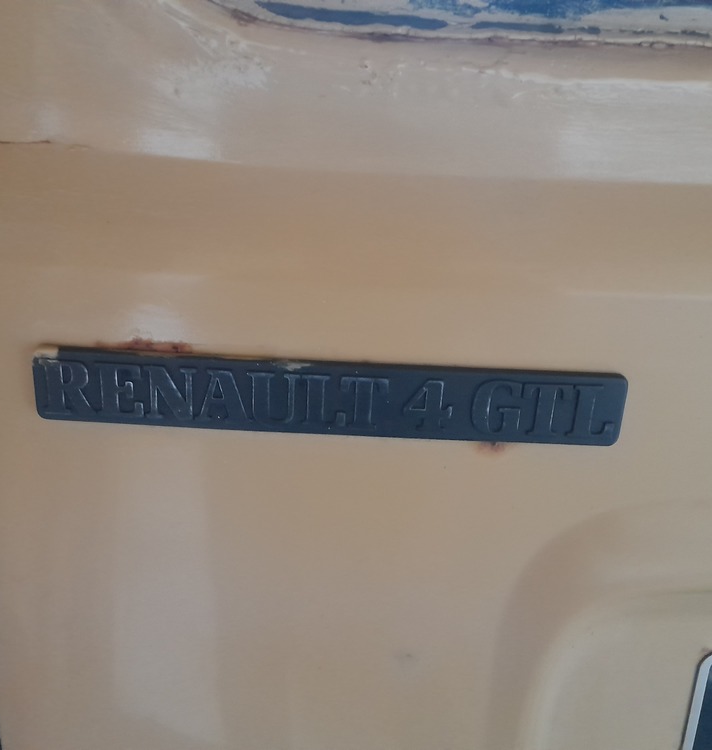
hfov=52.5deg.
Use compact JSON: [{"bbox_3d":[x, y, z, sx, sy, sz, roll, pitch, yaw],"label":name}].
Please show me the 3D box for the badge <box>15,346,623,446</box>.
[{"bbox_3d":[-0.009,0.008,0.261,0.210,0.026,0.007,3,17,0],"label":"badge"}]

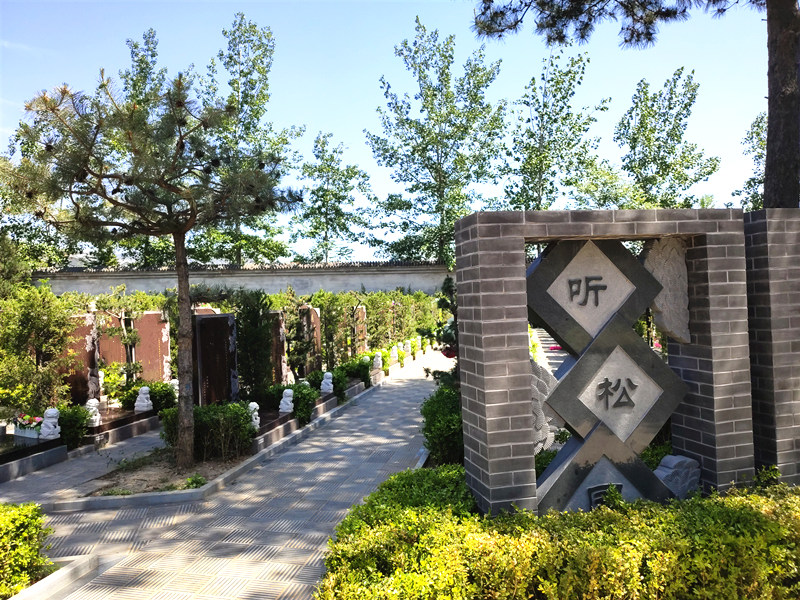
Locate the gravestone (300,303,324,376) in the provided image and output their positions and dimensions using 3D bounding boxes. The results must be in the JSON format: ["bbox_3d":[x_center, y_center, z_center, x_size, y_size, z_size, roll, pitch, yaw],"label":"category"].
[{"bbox_3d":[-1.449,0.714,10.185,0.170,1.300,0.880,-3,0,12],"label":"gravestone"}]

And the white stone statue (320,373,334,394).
[{"bbox_3d":[-1.054,1.197,9.023,0.165,0.300,0.140,-3,0,12],"label":"white stone statue"}]

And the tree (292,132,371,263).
[{"bbox_3d":[-2.629,-2.351,24.000,2.900,8.160,2.900,-3,0,12],"label":"tree"}]

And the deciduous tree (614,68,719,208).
[{"bbox_3d":[11.829,-4.553,27.499,4.500,11.270,4.500,-3,0,12],"label":"deciduous tree"}]

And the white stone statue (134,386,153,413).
[{"bbox_3d":[-3.266,1.266,7.957,0.180,0.320,0.150,-3,0,12],"label":"white stone statue"}]

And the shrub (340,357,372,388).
[{"bbox_3d":[-0.729,1.267,10.815,0.500,0.530,0.480,-3,0,12],"label":"shrub"}]

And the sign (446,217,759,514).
[{"bbox_3d":[1.131,0.492,3.408,1.545,1.914,0.365,-3,0,-14],"label":"sign"}]

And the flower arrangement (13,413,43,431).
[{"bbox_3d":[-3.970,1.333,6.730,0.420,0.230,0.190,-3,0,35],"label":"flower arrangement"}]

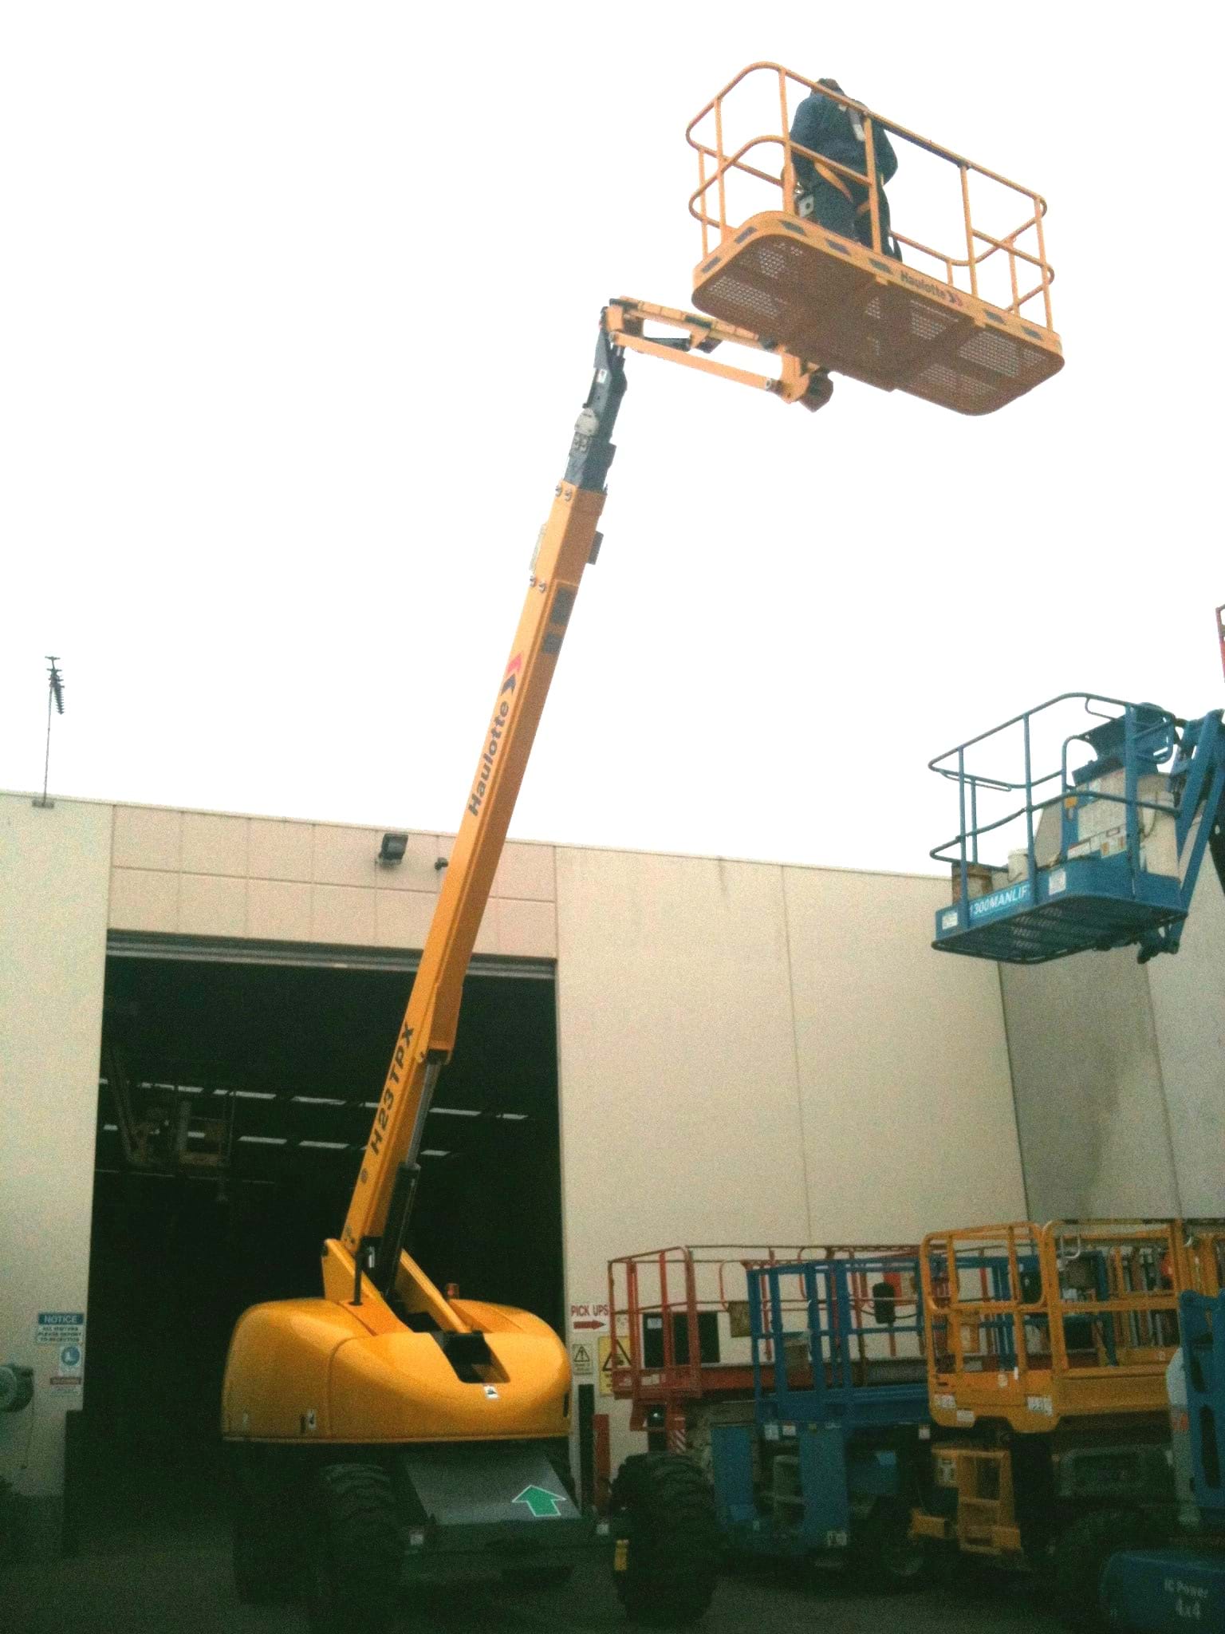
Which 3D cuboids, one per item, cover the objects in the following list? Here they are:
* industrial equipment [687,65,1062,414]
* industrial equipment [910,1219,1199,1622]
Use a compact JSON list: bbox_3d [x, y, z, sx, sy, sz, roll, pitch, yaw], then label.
[{"bbox_3d":[1.588,-3.375,9.880,2.330,1.150,0.800,11,-21,-32],"label":"industrial equipment"},{"bbox_3d":[3.684,4.291,12.089,2.650,2.500,1.800,6,-19,-24],"label":"industrial equipment"}]

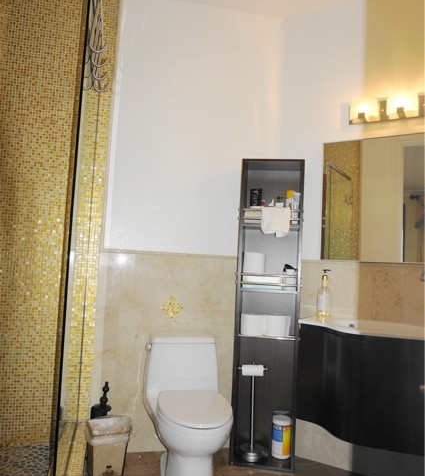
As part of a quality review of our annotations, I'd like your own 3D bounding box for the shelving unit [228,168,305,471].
[{"bbox_3d":[0.324,0.407,2.451,0.350,1.694,0.205,2,-4,9],"label":"shelving unit"}]

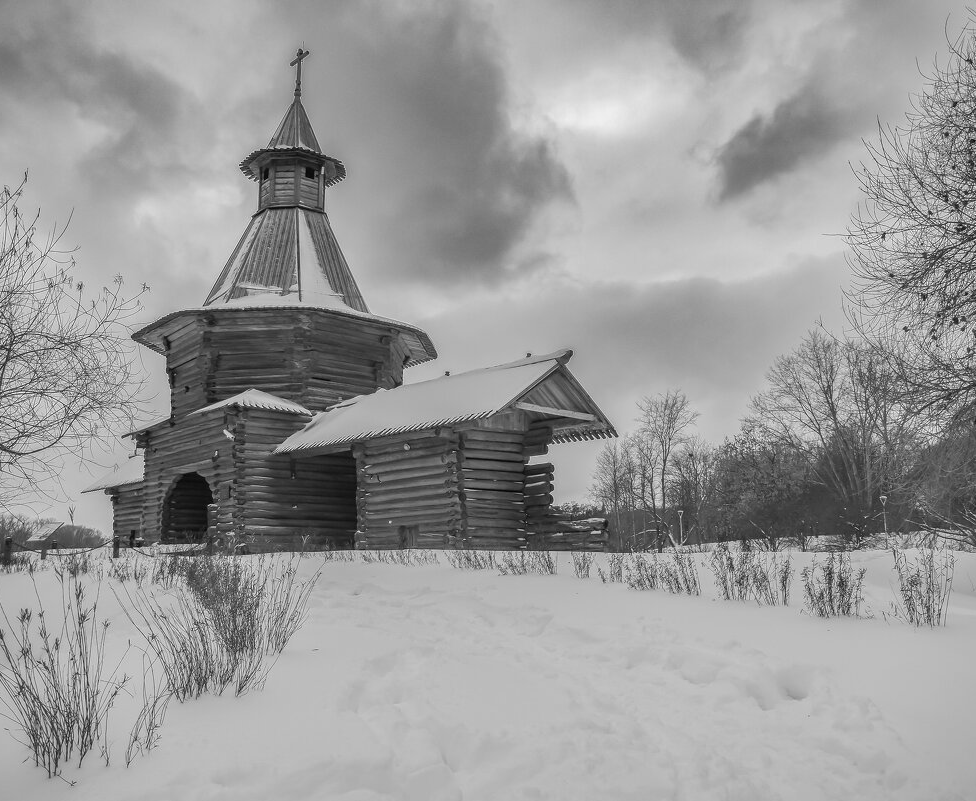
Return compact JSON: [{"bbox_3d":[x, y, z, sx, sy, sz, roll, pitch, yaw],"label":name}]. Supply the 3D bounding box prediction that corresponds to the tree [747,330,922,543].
[{"bbox_3d":[25.979,2.678,66.487,13.550,16.580,11.510,-1,-10,0],"label":"tree"}]

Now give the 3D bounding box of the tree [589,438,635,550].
[{"bbox_3d":[8.952,6.963,63.740,3.390,8.370,3.220,-1,-10,0],"label":"tree"}]

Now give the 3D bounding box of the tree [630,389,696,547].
[{"bbox_3d":[12.521,5.163,63.034,4.820,11.680,4.570,-1,-10,0],"label":"tree"}]

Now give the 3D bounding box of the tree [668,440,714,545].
[{"bbox_3d":[15.268,7.037,65.742,3.500,8.030,3.330,-1,-10,0],"label":"tree"}]

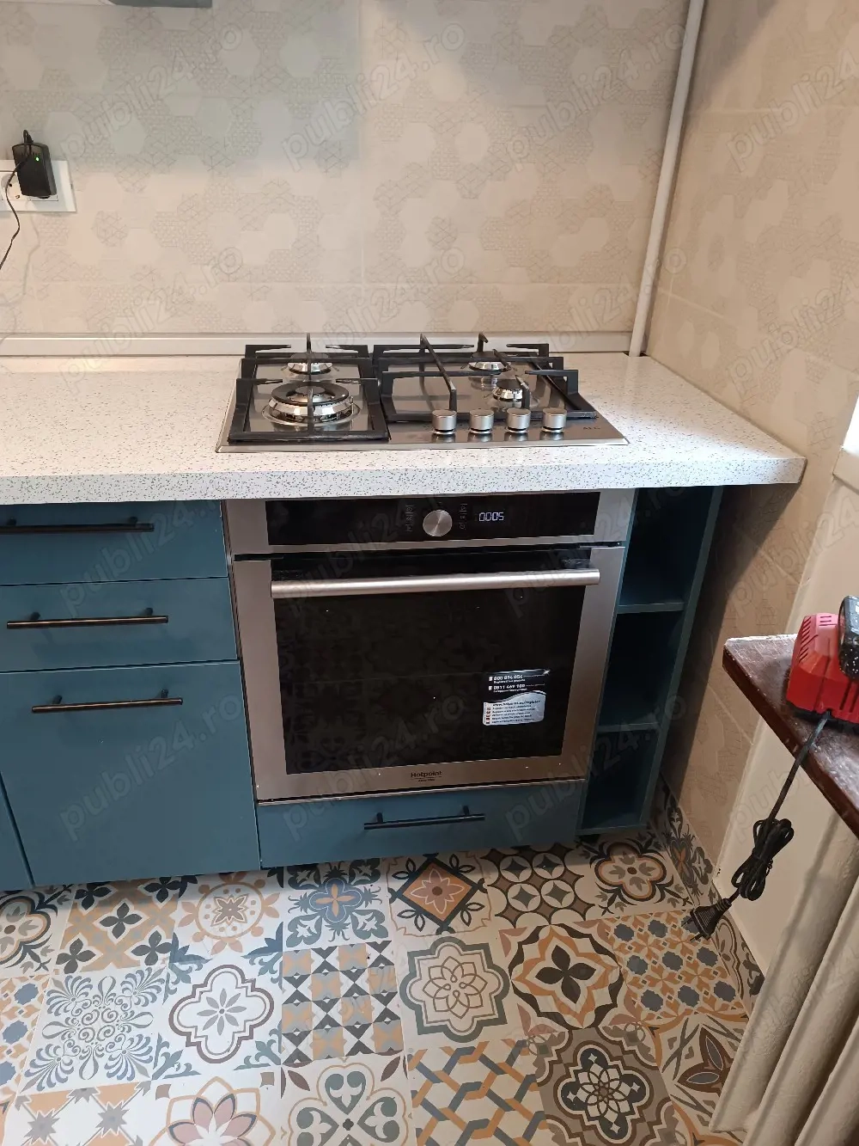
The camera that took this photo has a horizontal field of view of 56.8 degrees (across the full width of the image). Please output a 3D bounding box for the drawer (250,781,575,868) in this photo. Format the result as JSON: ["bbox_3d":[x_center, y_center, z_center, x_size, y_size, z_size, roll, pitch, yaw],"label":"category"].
[{"bbox_3d":[-0.036,0.362,1.656,0.595,0.157,0.490,-2,30,-7],"label":"drawer"}]

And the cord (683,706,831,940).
[{"bbox_3d":[0.339,0.270,0.829,0.145,0.265,0.095,-2,30,-7],"label":"cord"}]

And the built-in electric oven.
[{"bbox_3d":[-0.028,0.024,1.490,0.595,0.595,0.570,-2,30,-7],"label":"built-in electric oven"}]

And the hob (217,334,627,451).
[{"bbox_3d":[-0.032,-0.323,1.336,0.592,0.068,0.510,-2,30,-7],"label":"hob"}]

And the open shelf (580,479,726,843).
[{"bbox_3d":[0.338,0.053,1.600,0.148,0.773,0.502,-2,30,-7],"label":"open shelf"}]

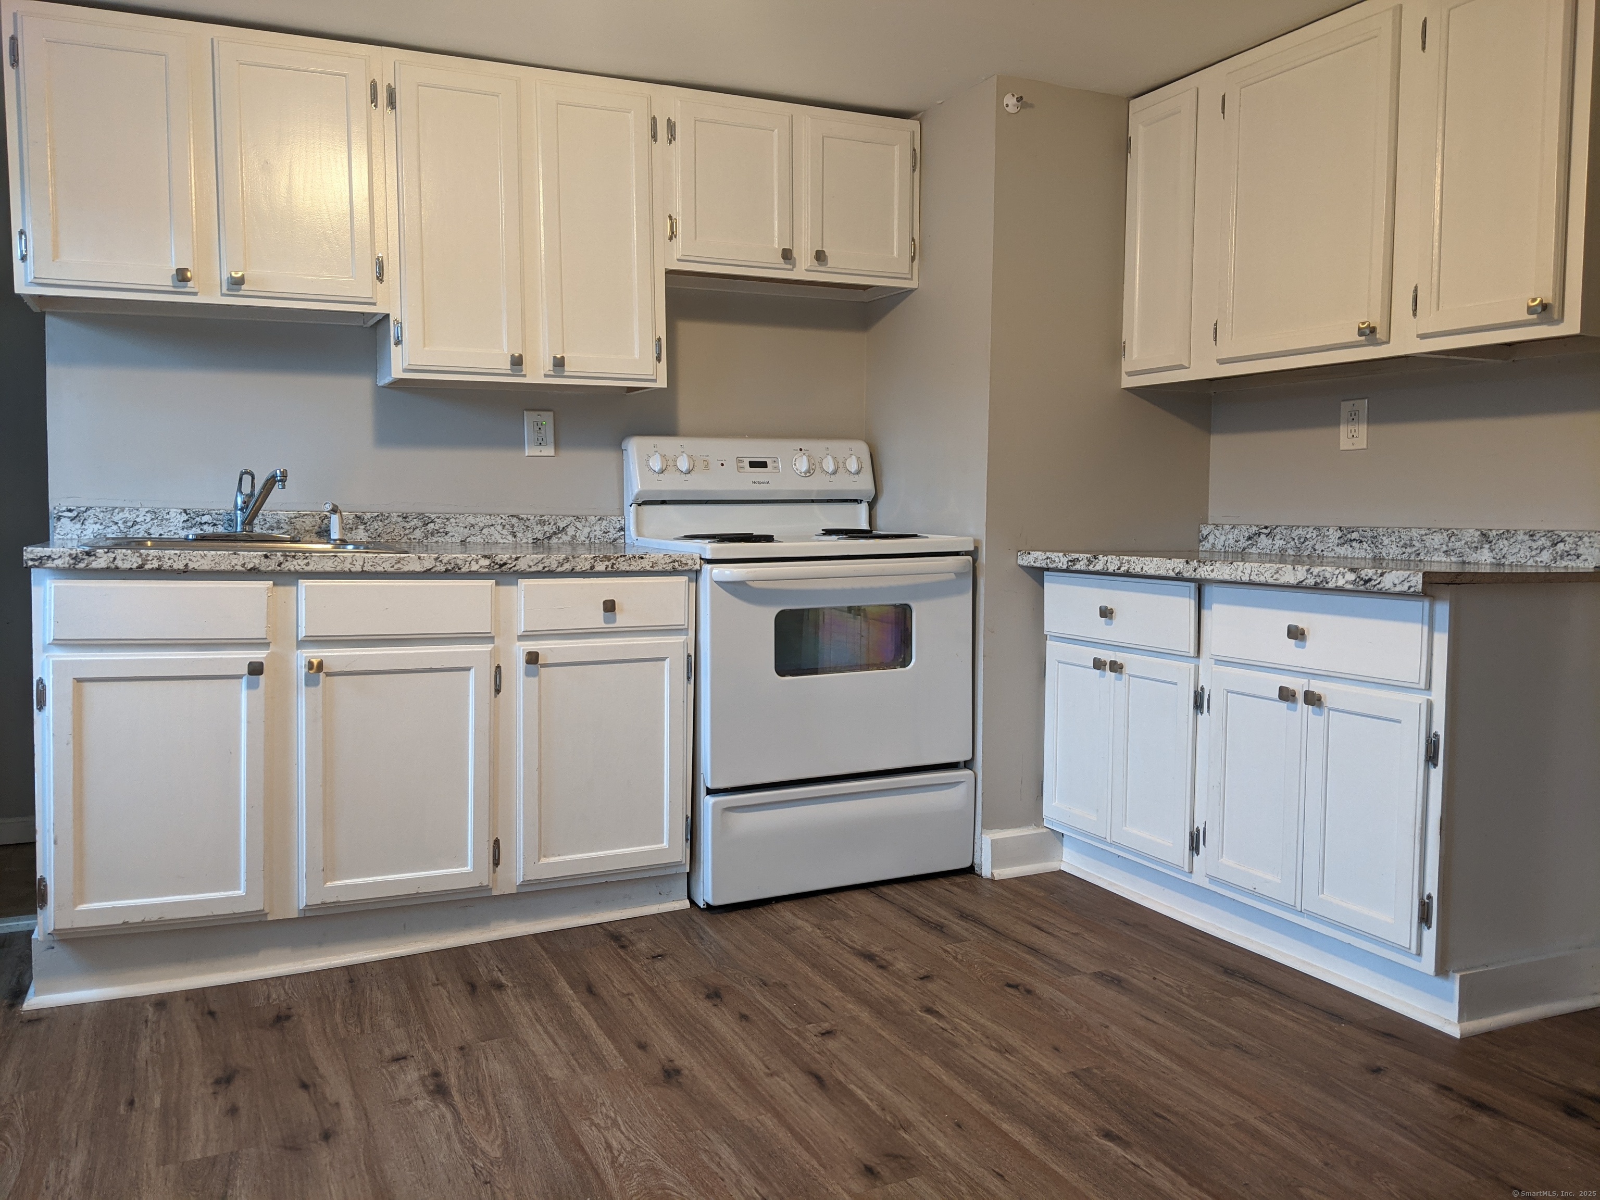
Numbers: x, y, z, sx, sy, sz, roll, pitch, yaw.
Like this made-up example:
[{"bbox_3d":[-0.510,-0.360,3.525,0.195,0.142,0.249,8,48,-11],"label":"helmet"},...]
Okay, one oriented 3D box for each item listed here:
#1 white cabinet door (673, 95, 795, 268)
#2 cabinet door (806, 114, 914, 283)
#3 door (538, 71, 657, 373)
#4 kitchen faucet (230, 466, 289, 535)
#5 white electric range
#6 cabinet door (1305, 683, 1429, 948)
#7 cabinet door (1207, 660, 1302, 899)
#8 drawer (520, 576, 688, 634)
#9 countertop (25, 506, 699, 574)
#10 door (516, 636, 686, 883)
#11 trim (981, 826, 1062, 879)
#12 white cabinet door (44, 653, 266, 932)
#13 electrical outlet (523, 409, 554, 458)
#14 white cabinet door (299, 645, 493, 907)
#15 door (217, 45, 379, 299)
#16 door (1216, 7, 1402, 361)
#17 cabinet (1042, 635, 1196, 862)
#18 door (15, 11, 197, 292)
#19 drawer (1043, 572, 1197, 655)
[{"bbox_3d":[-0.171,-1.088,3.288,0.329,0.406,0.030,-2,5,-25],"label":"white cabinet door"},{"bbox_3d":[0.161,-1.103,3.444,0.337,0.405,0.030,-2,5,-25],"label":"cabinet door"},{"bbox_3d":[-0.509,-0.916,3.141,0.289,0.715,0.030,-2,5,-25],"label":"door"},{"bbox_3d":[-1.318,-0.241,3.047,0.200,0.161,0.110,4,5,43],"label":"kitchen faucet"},{"bbox_3d":[-0.018,0.141,3.474,0.759,1.190,0.675,-1,4,-25],"label":"white electric range"},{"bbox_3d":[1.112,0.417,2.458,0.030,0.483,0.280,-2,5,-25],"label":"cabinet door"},{"bbox_3d":[0.986,0.396,2.703,0.035,0.482,0.279,-1,4,-25],"label":"cabinet door"},{"bbox_3d":[-0.458,0.012,2.952,0.410,0.130,0.042,-1,4,-25],"label":"drawer"},{"bbox_3d":[-1.011,-0.147,3.013,1.398,0.133,0.651,-1,4,-25],"label":"countertop"},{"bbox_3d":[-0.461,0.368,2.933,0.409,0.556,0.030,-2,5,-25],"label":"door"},{"bbox_3d":[0.595,0.687,3.385,0.260,0.120,0.032,-1,4,-25],"label":"trim"},{"bbox_3d":[-1.290,0.383,2.526,0.401,0.555,0.027,-2,5,-25],"label":"white cabinet door"},{"bbox_3d":[-0.724,-0.463,3.478,0.080,0.124,0.012,-1,4,-25],"label":"electrical outlet"},{"bbox_3d":[-0.873,0.379,2.721,0.402,0.549,0.027,-2,5,-25],"label":"white cabinet door"},{"bbox_3d":[-1.133,-0.958,2.814,0.324,0.555,0.027,-2,5,-25],"label":"door"},{"bbox_3d":[1.176,-0.936,2.920,0.027,0.715,0.502,-2,5,-26],"label":"door"},{"bbox_3d":[1.031,0.370,3.242,0.580,0.493,0.573,-1,4,-25],"label":"cabinet"},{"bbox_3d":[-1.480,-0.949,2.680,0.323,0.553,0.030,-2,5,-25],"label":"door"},{"bbox_3d":[0.784,0.028,3.114,0.042,0.167,0.582,-1,4,-25],"label":"drawer"}]

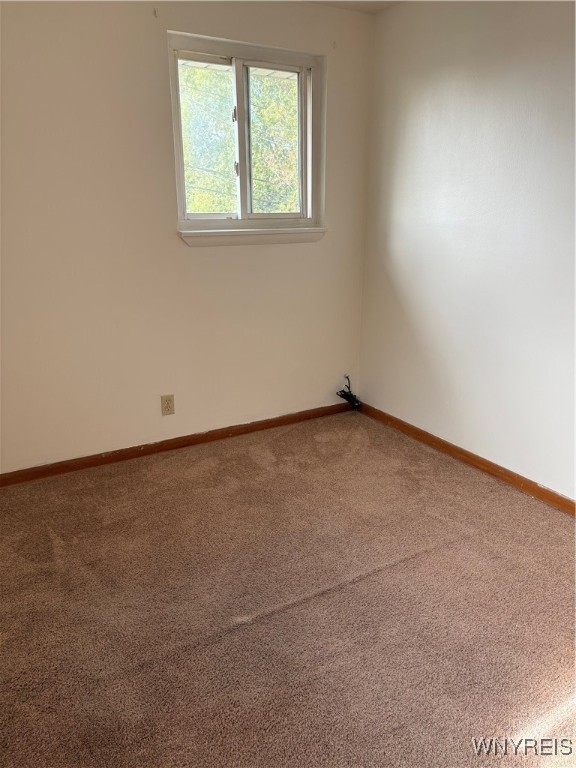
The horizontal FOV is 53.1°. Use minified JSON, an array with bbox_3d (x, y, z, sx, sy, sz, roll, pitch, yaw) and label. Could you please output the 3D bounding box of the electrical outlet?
[{"bbox_3d":[-0.660,0.117,3.150,0.071,0.115,0.010,-10,20,-29],"label":"electrical outlet"}]

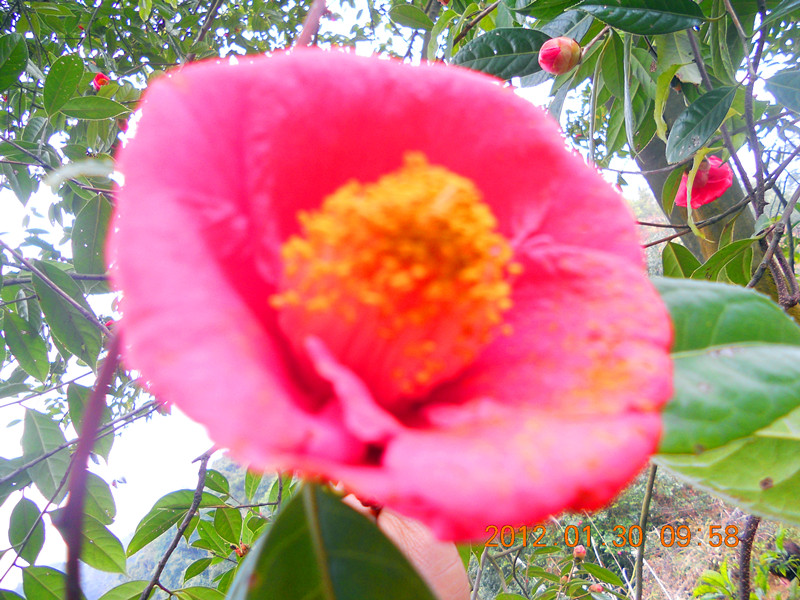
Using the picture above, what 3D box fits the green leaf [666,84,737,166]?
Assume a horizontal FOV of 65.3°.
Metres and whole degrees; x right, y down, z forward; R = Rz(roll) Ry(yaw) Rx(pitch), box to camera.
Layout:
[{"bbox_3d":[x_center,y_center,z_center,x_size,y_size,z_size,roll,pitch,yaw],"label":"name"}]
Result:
[{"bbox_3d":[0.282,-0.163,0.580,0.040,0.110,0.010,38,-12,30],"label":"green leaf"}]

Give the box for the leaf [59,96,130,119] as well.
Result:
[{"bbox_3d":[-0.367,-0.231,0.750,0.078,0.009,0.036,3,-41,-7],"label":"leaf"}]

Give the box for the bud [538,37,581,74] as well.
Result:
[{"bbox_3d":[0.107,-0.165,0.420,0.028,0.025,0.025,-15,-10,-15],"label":"bud"}]

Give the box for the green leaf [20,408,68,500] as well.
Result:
[{"bbox_3d":[-0.344,0.149,0.600,0.043,0.099,0.010,-29,-12,4],"label":"green leaf"}]

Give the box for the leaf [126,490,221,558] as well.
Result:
[{"bbox_3d":[-0.191,0.183,0.520,0.085,0.018,0.038,-26,-48,-7],"label":"leaf"}]

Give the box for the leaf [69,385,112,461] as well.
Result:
[{"bbox_3d":[-0.323,0.127,0.650,0.040,0.094,0.010,-37,-13,21],"label":"leaf"}]

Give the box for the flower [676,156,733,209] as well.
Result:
[{"bbox_3d":[0.306,-0.120,0.630,0.056,0.050,0.042,-5,-42,19],"label":"flower"}]

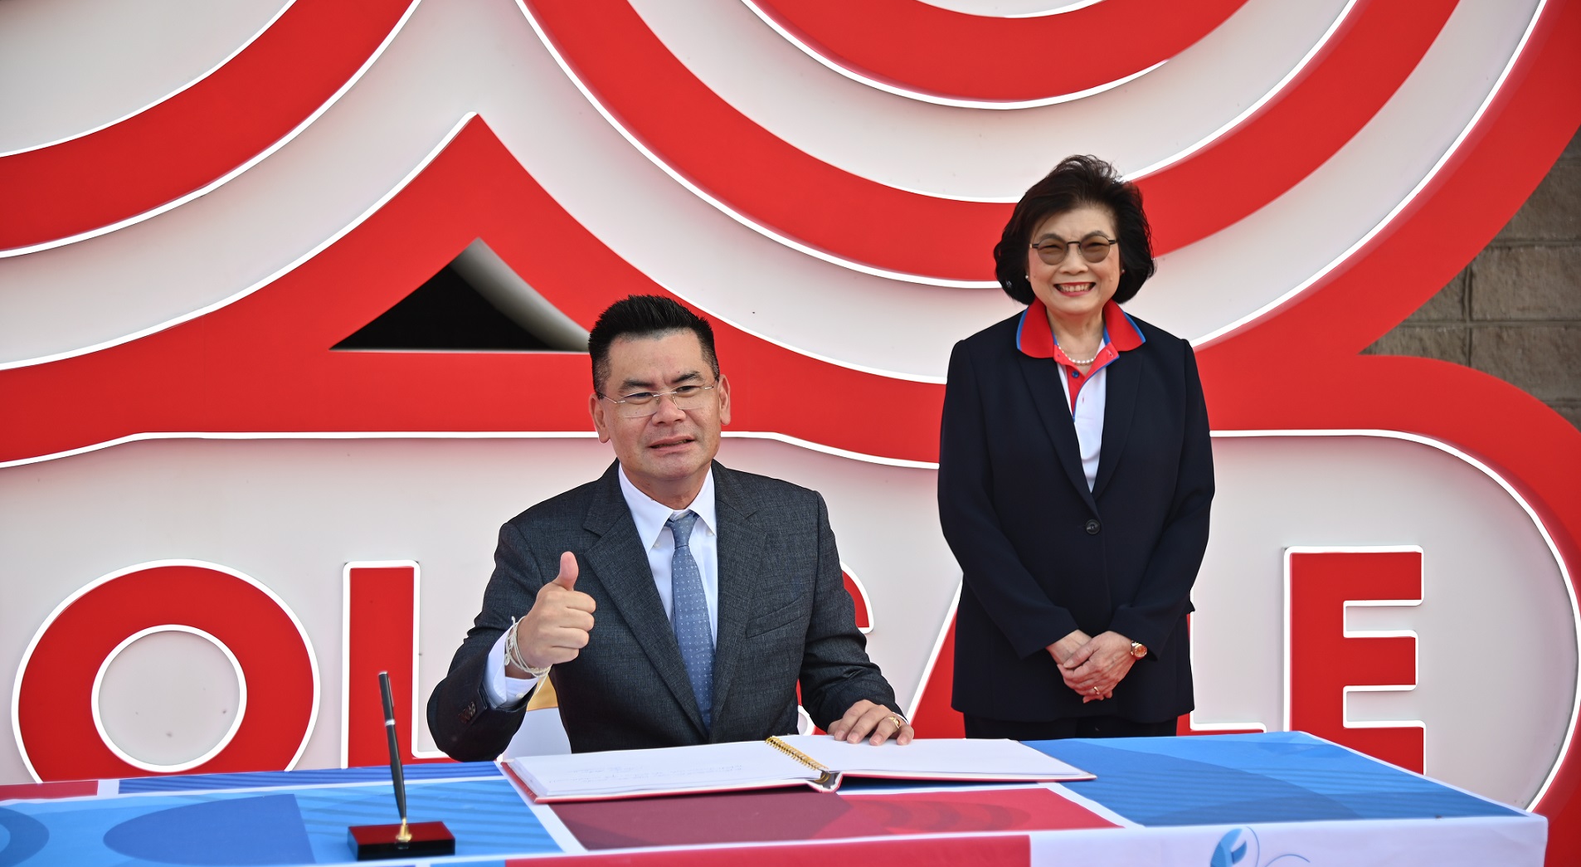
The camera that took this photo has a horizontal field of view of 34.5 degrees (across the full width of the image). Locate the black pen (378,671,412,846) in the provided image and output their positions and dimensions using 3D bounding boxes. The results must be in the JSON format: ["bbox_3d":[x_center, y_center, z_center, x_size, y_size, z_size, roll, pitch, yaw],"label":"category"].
[{"bbox_3d":[-0.406,0.329,2.607,0.012,0.172,0.011,-7,2,17],"label":"black pen"}]

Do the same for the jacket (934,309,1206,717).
[{"bbox_3d":[0.444,0.128,3.970,0.425,0.640,0.280,0,2,1],"label":"jacket"}]

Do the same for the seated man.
[{"bbox_3d":[-0.165,0.490,3.250,0.600,1.350,0.740,0,2,-12],"label":"seated man"}]

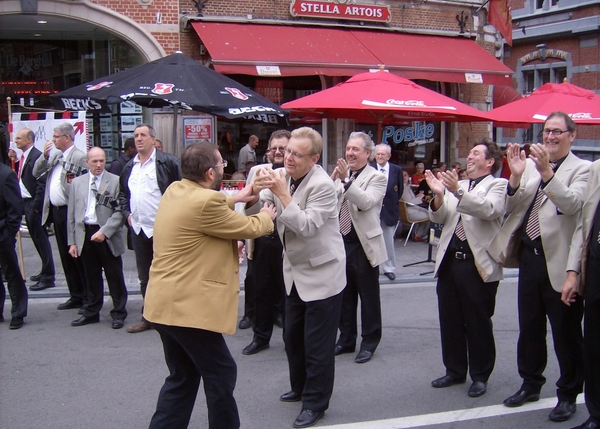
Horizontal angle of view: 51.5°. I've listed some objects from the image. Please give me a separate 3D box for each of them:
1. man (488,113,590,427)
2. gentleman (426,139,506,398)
[{"bbox_3d":[1.466,0.306,3.756,0.490,1.820,0.540,-4,7,-40],"label":"man"},{"bbox_3d":[1.157,0.345,4.219,0.540,1.670,0.540,5,7,40],"label":"gentleman"}]

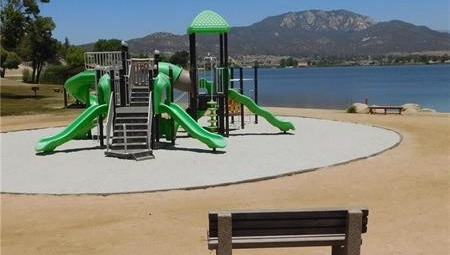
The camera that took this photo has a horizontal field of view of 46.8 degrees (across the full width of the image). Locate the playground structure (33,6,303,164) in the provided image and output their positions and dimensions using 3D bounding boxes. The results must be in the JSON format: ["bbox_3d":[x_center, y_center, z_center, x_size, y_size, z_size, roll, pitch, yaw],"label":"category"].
[{"bbox_3d":[-1.706,-1.834,17.683,8.550,4.400,7.800,-2,7,-10],"label":"playground structure"}]

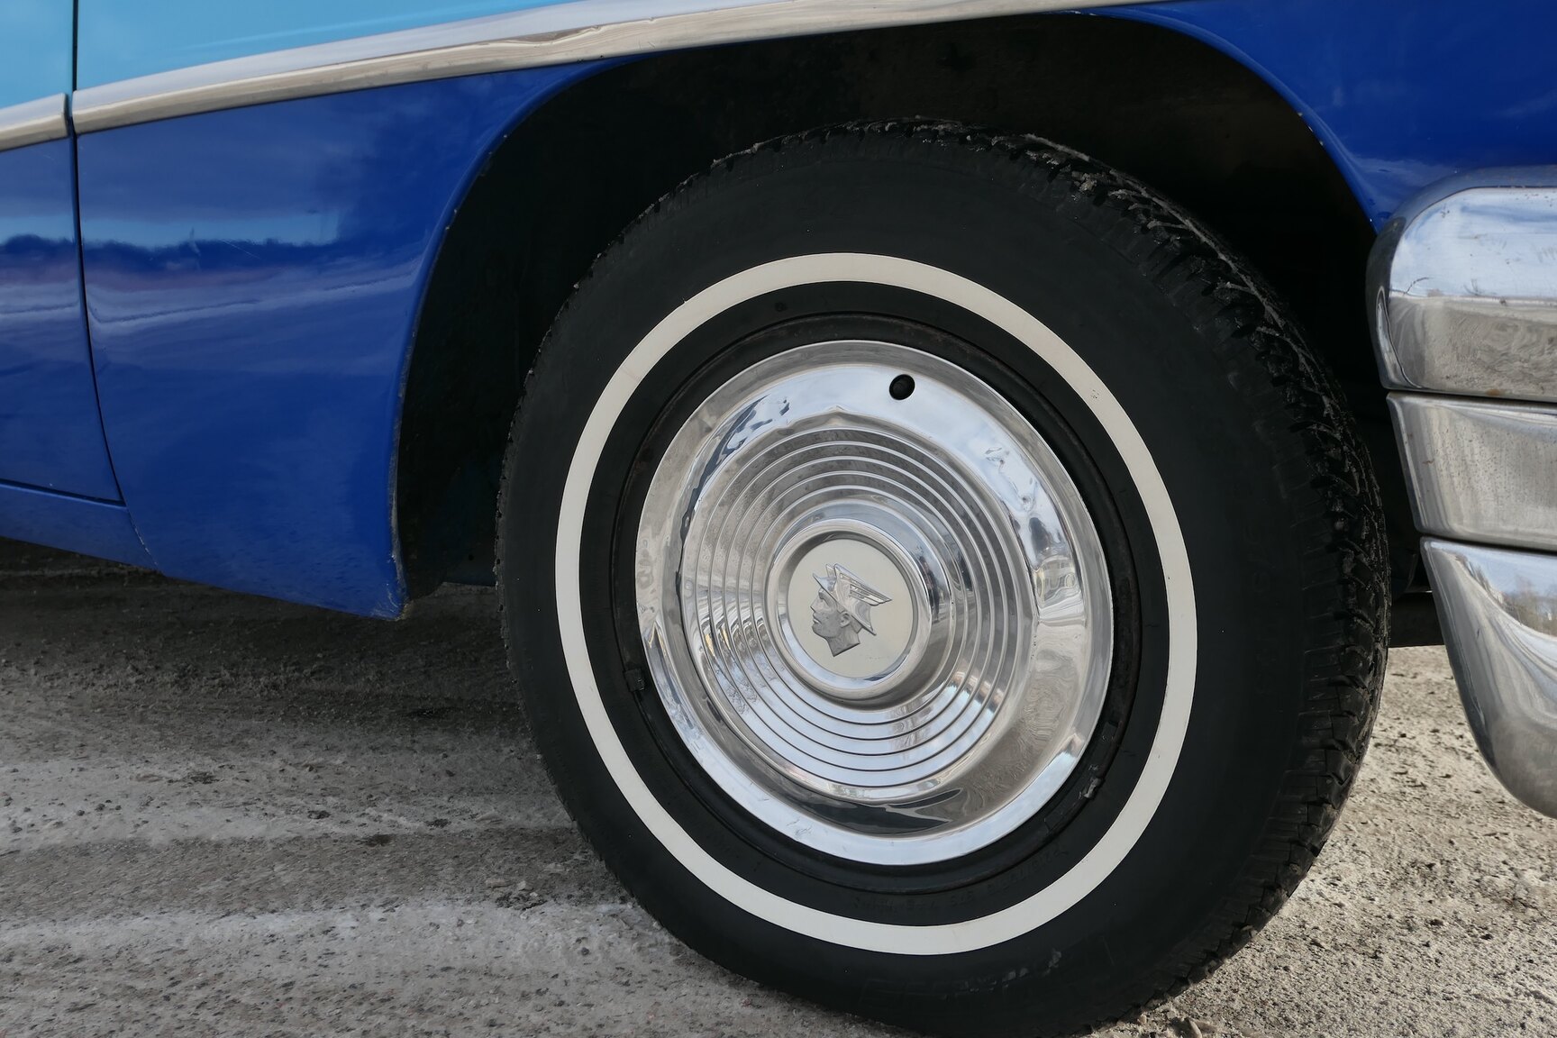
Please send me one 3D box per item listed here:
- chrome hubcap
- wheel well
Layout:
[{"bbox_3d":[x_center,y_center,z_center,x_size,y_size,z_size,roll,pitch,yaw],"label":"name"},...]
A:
[{"bbox_3d":[0.050,0.064,0.893,0.378,0.378,0.048,6,10,30],"label":"chrome hubcap"},{"bbox_3d":[0.072,-0.123,0.920,0.760,0.420,0.280,6,10,30],"label":"wheel well"}]

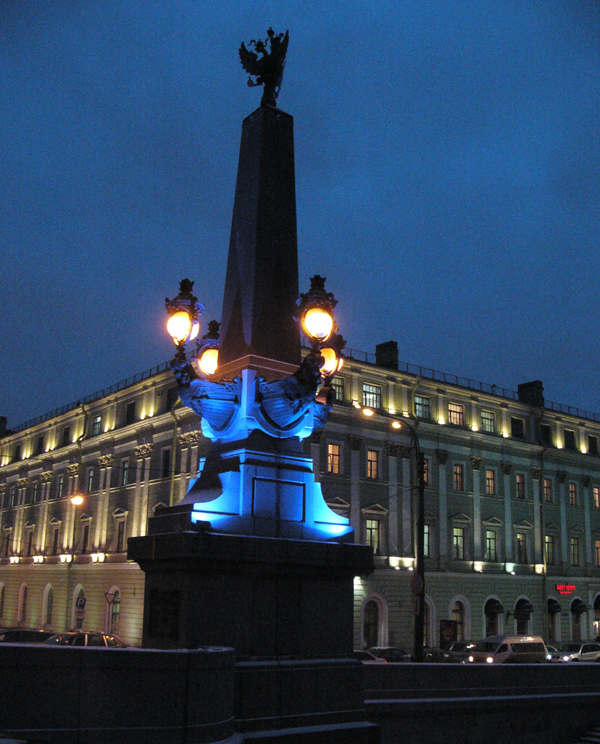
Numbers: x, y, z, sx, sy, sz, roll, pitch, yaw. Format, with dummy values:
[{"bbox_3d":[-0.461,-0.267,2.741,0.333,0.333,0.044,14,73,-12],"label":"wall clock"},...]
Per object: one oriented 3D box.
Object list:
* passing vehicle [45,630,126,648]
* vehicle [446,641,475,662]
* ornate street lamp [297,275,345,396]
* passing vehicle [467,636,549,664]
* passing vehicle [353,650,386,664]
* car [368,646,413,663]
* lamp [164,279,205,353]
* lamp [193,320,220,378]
[{"bbox_3d":[-9.700,11.870,35.500,4.450,1.500,1.750,14,-19,-38],"label":"passing vehicle"},{"bbox_3d":[10.939,18.621,54.694,4.550,1.740,1.820,13,-19,-36],"label":"vehicle"},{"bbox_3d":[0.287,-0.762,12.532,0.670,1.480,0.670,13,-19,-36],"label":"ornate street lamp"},{"bbox_3d":[12.879,17.589,51.715,5.350,2.270,1.880,13,-19,-36],"label":"passing vehicle"},{"bbox_3d":[2.793,16.374,46.484,4.350,1.420,1.700,13,-19,-36],"label":"passing vehicle"},{"bbox_3d":[4.850,17.324,49.905,4.250,1.460,1.720,13,-19,-36],"label":"car"},{"bbox_3d":[-1.787,-0.906,12.839,0.610,1.140,0.610,1,-15,0],"label":"lamp"},{"bbox_3d":[-1.523,-0.367,14.847,0.610,1.120,0.610,1,-15,0],"label":"lamp"}]

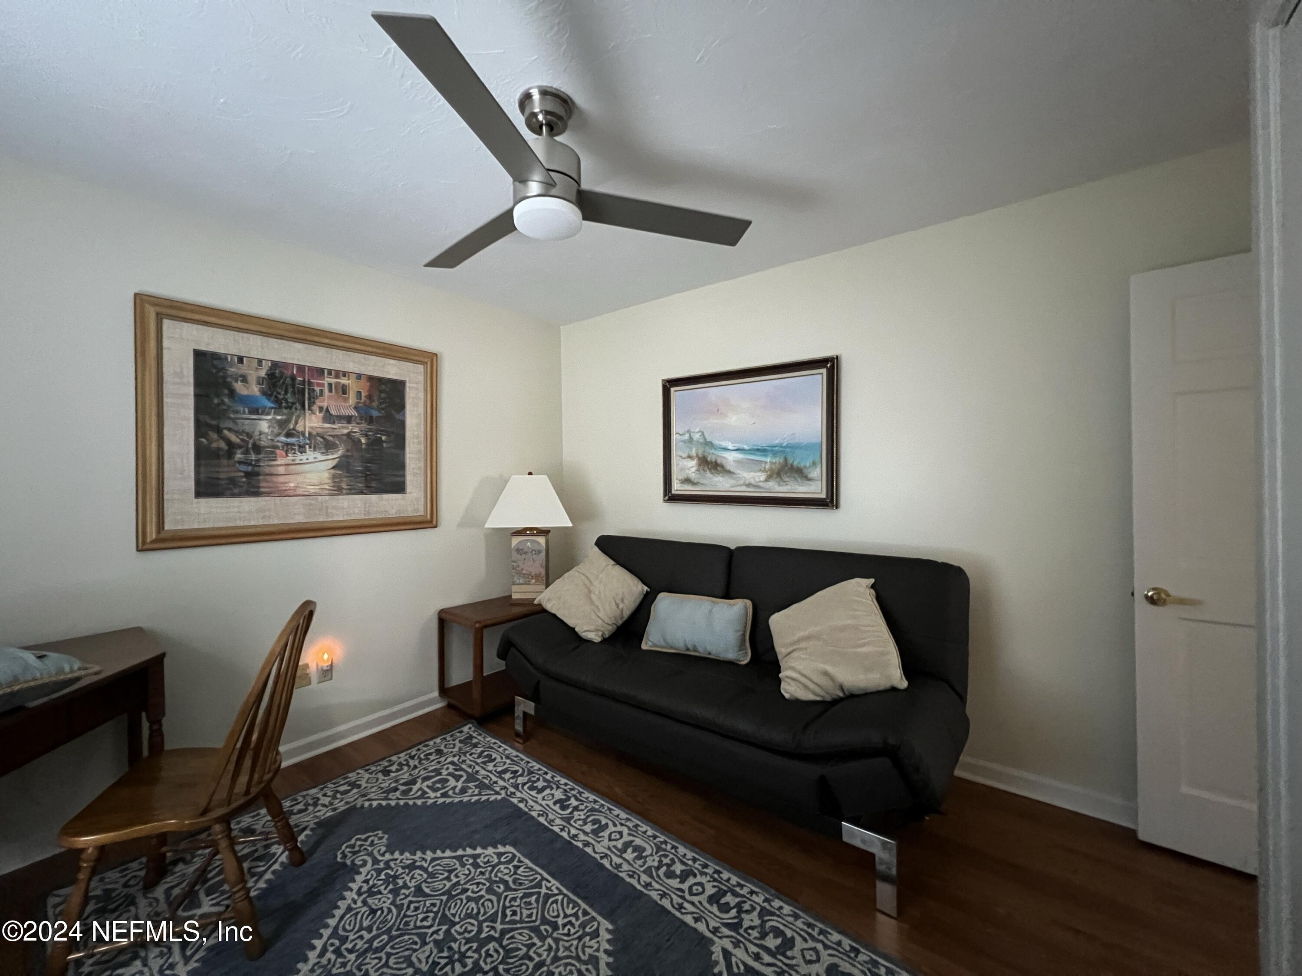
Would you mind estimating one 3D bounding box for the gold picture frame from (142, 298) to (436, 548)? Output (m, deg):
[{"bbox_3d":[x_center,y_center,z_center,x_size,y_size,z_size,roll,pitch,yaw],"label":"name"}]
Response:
[{"bbox_3d":[-1.577,-0.255,2.309,0.035,0.965,1.180,0,1,37],"label":"gold picture frame"}]

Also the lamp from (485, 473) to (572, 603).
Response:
[{"bbox_3d":[-0.726,0.303,2.954,0.475,0.784,0.440,0,1,-7],"label":"lamp"}]

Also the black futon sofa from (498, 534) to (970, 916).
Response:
[{"bbox_3d":[0.234,0.795,2.222,2.030,0.960,0.860,0,1,37],"label":"black futon sofa"}]

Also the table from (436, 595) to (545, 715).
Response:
[{"bbox_3d":[-0.847,0.982,2.924,0.400,0.572,0.670,0,1,37],"label":"table"}]

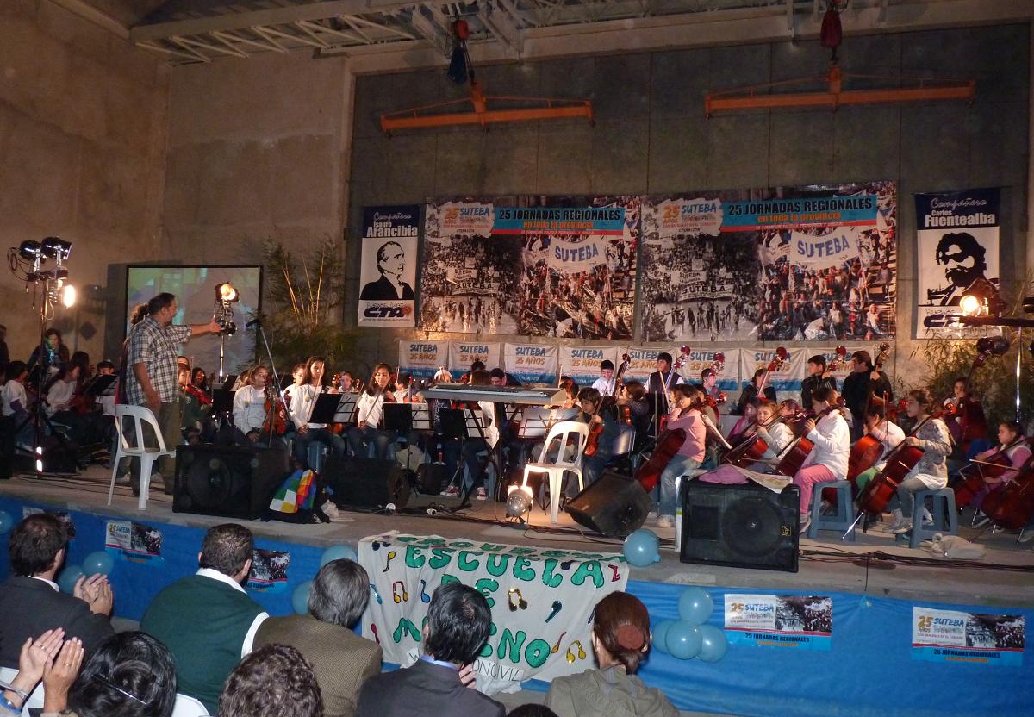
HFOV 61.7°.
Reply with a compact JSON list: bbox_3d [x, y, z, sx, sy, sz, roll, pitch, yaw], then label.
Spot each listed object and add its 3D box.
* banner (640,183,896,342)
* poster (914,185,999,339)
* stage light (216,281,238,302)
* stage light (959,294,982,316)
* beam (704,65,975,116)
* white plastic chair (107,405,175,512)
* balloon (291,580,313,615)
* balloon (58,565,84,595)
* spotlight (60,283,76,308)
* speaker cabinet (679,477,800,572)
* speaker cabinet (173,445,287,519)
[{"bbox_3d":[3.459,-1.325,12.146,3.431,2.204,0.040,1,-2,17],"label":"banner"},{"bbox_3d":[5.323,-1.132,10.441,0.920,1.800,0.020,2,-3,18],"label":"poster"},{"bbox_3d":[-2.845,-0.655,8.500,0.200,0.210,0.240,4,-3,-29],"label":"stage light"},{"bbox_3d":[4.018,-0.472,7.600,0.250,0.210,0.200,4,-3,-28],"label":"stage light"},{"bbox_3d":[4.039,-3.419,11.033,3.215,0.600,0.160,1,-2,17],"label":"beam"},{"bbox_3d":[-2.966,0.772,6.930,0.440,0.790,0.470,1,-2,26],"label":"white plastic chair"},{"bbox_3d":[-1.309,1.507,5.450,0.220,0.235,0.220,2,-3,18],"label":"balloon"},{"bbox_3d":[-3.330,1.665,6.500,0.230,0.245,0.230,2,-3,18],"label":"balloon"},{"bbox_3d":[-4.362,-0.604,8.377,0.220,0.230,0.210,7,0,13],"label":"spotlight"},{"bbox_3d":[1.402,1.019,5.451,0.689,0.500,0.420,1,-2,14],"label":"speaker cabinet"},{"bbox_3d":[-2.192,0.935,6.675,0.675,0.500,0.460,2,-3,16],"label":"speaker cabinet"}]

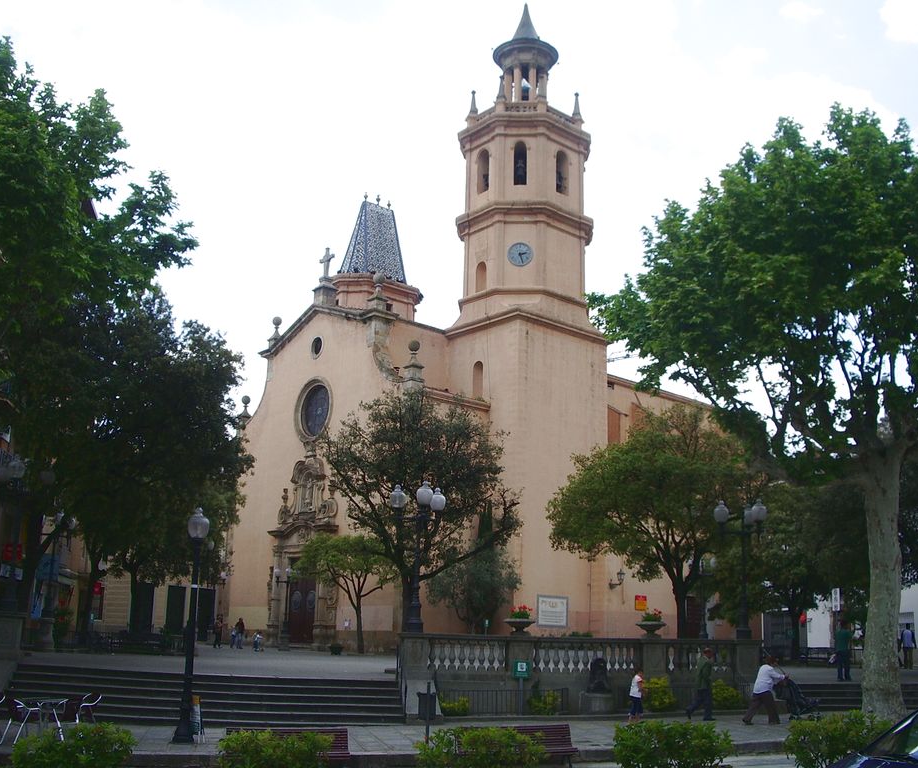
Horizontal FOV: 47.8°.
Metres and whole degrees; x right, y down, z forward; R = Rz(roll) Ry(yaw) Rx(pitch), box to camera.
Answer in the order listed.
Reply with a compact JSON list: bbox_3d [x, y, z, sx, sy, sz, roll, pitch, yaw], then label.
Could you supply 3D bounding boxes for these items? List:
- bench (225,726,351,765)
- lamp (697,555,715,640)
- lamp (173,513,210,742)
[{"bbox_3d":[-2.584,5.622,15.495,1.830,0.820,0.620,4,-13,-13],"label":"bench"},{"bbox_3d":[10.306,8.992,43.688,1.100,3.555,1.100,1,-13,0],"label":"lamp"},{"bbox_3d":[-4.113,3.693,15.918,0.380,3.730,0.380,2,-14,0],"label":"lamp"}]

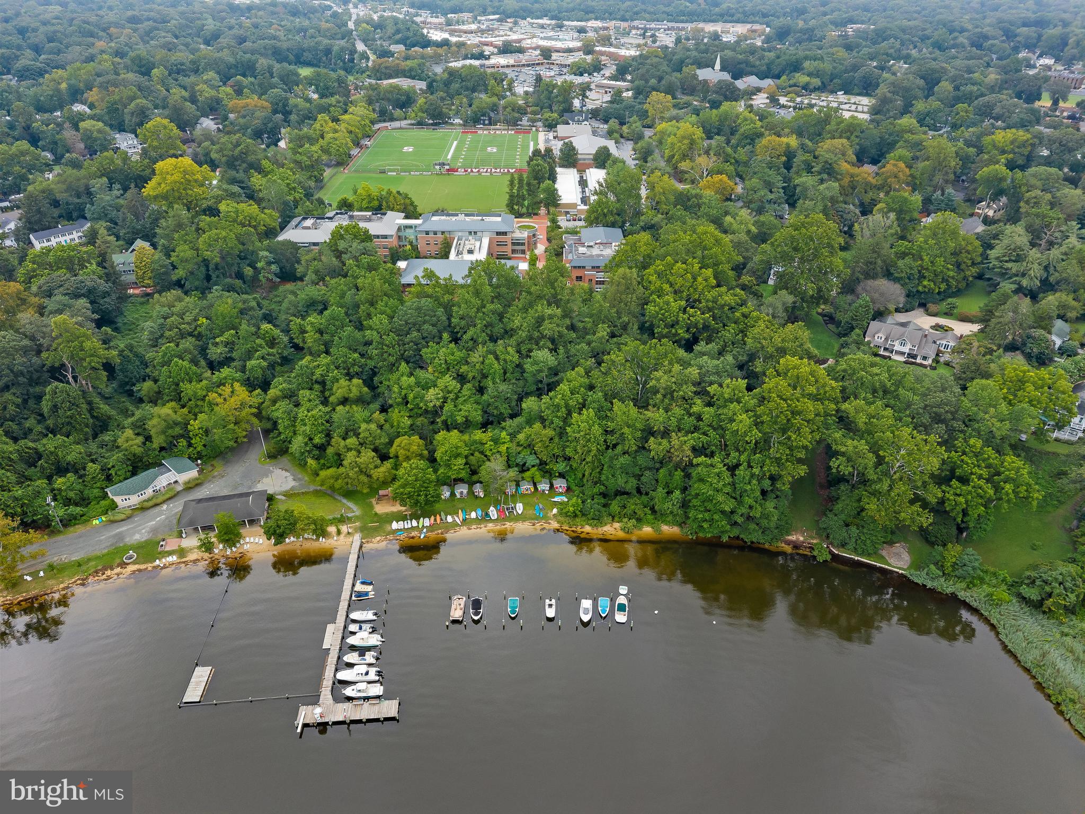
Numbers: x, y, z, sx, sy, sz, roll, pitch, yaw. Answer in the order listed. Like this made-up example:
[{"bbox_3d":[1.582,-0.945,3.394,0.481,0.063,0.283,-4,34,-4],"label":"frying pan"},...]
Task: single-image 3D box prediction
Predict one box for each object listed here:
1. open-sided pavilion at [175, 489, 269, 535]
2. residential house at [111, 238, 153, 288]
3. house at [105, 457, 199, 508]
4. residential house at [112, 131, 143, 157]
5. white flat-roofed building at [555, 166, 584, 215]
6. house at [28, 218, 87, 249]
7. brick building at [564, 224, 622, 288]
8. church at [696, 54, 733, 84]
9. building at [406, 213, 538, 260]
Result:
[{"bbox_3d":[-76.790,24.760,181.730,19.300,5.200,10.700,-7,33,-12],"label":"open-sided pavilion"},{"bbox_3d":[-163.200,-57.310,301.190,14.000,10.500,21.000,-10,33,-15],"label":"residential house"},{"bbox_3d":[-102.800,19.320,198.520,19.800,5.000,8.800,-27,41,-36],"label":"house"},{"bbox_3d":[-260.000,-164.750,471.660,14.500,11.000,13.000,-14,35,-21],"label":"residential house"},{"bbox_3d":[13.400,-113.730,396.250,12.200,6.900,64.500,0,32,0],"label":"white flat-roofed building"},{"bbox_3d":[-203.000,-72.160,317.480,9.000,7.300,20.500,27,41,36],"label":"house"},{"bbox_3d":[22.000,-61.490,310.370,25.500,12.800,43.000,0,32,0],"label":"brick building"},{"bbox_3d":[150.500,-295.490,657.590,25.000,26.500,23.000,-18,37,-27],"label":"church"},{"bbox_3d":[-28.500,-76.140,330.100,51.000,14.600,22.500,0,32,0],"label":"building"}]

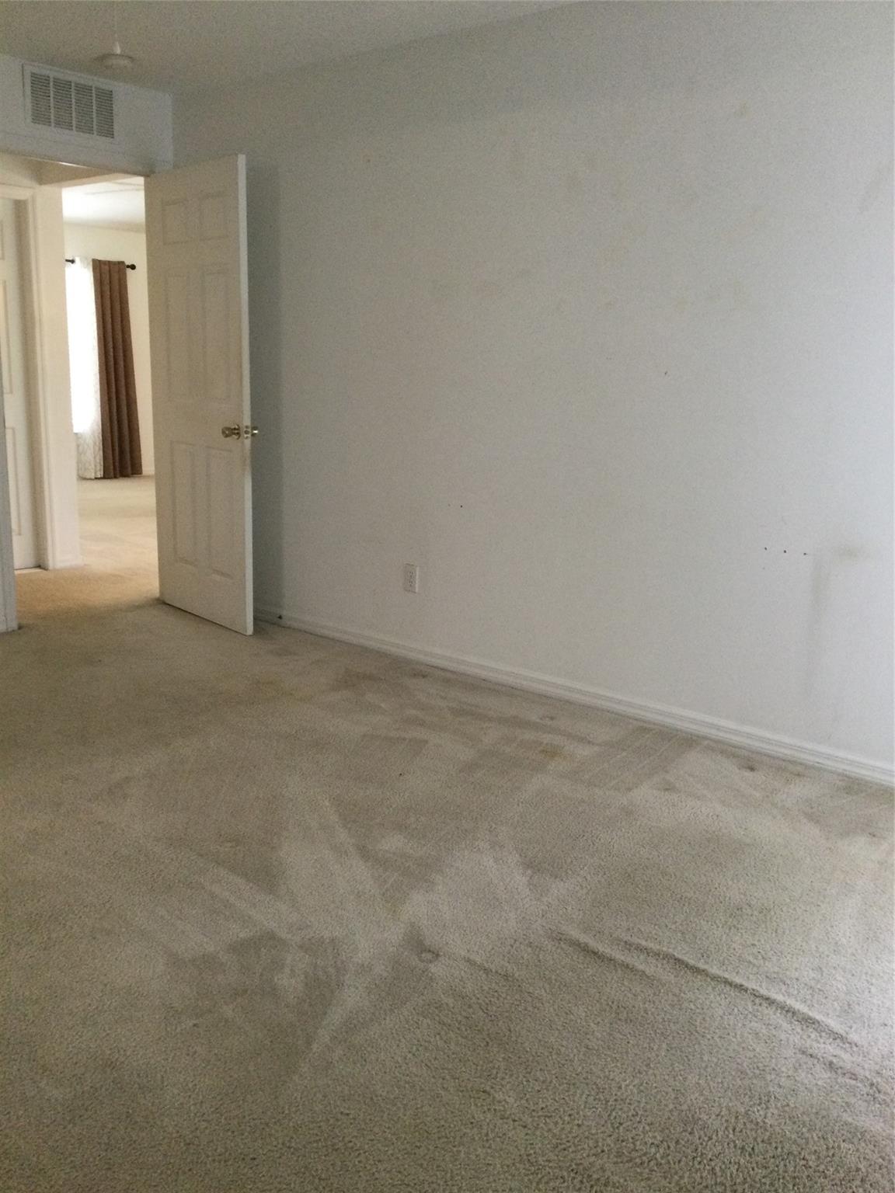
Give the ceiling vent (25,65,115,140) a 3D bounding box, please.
[{"bbox_3d":[-1.619,-2.135,4.650,0.030,0.240,0.440,12,16,39],"label":"ceiling vent"}]

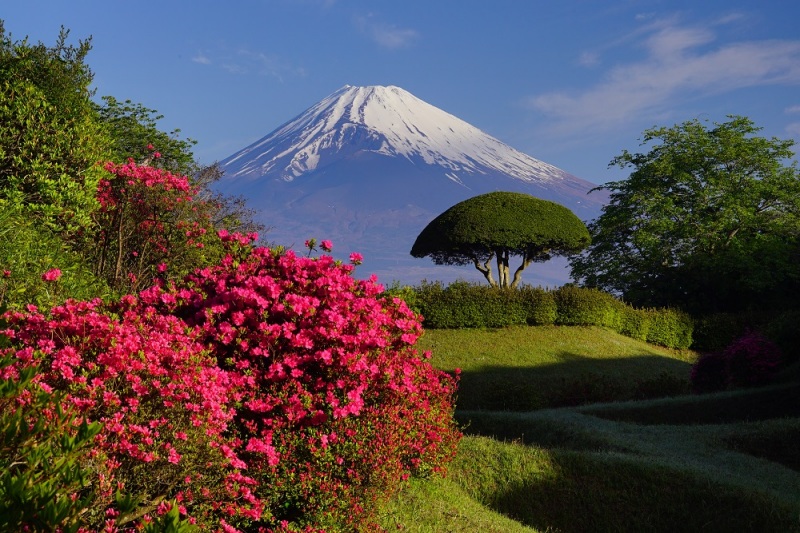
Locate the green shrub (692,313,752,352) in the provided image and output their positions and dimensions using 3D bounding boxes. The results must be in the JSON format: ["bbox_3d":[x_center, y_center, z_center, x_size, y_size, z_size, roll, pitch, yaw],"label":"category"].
[{"bbox_3d":[6.334,1.296,48.000,1.200,0.820,1.100,0,-1,0],"label":"green shrub"}]

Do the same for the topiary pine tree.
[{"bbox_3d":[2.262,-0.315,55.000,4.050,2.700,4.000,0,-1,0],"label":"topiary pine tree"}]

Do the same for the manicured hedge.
[{"bbox_3d":[2.779,0.962,48.000,6.100,1.300,1.500,0,-1,0],"label":"manicured hedge"}]

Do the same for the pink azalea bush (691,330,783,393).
[{"bbox_3d":[6.059,1.710,44.000,1.660,1.150,1.450,0,-1,0],"label":"pink azalea bush"}]

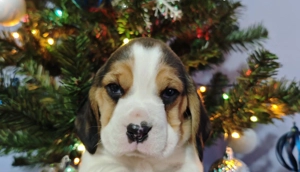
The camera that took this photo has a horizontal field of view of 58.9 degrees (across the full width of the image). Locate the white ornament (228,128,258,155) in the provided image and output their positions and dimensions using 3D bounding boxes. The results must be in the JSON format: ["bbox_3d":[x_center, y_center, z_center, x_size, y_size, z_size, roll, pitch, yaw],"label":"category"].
[{"bbox_3d":[0.218,0.130,0.620,0.070,0.072,0.070,0,6,0],"label":"white ornament"}]

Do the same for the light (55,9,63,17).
[{"bbox_3d":[-0.162,-0.130,0.470,0.013,0.015,0.013,0,6,0],"label":"light"}]

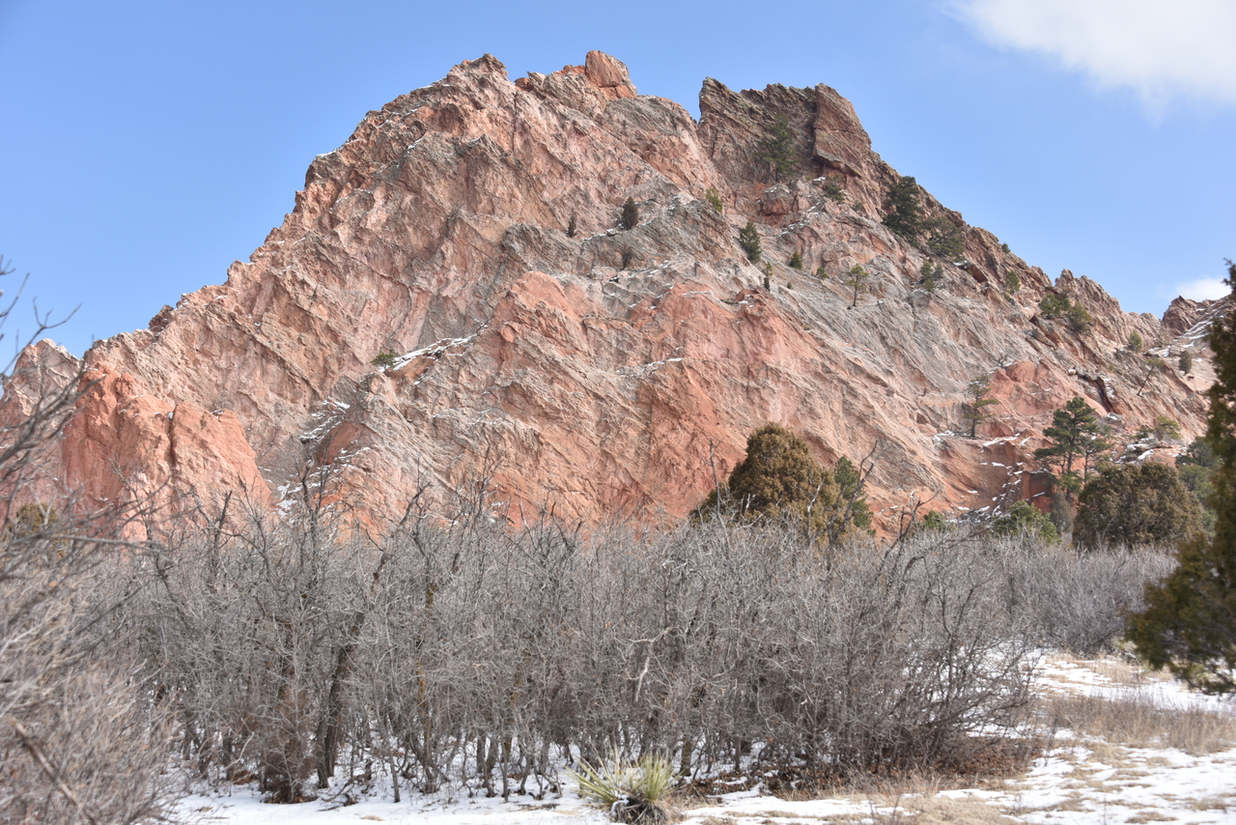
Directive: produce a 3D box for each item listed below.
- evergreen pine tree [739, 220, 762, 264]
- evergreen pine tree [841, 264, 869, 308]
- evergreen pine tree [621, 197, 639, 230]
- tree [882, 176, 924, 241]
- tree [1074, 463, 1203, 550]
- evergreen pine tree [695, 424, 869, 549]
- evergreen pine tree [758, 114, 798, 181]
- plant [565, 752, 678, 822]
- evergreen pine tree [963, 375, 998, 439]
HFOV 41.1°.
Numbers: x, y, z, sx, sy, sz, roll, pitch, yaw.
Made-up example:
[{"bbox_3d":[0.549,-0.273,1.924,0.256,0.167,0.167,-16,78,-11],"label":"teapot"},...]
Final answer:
[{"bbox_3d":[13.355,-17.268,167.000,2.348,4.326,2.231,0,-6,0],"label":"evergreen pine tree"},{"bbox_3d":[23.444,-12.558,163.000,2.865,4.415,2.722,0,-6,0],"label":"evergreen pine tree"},{"bbox_3d":[1.230,-20.226,168.000,1.968,3.363,1.870,0,-6,0],"label":"evergreen pine tree"},{"bbox_3d":[30.194,-21.684,175.000,4.511,6.800,4.286,0,-6,0],"label":"tree"},{"bbox_3d":[20.545,4.284,65.000,5.103,4.669,4.848,0,-6,0],"label":"tree"},{"bbox_3d":[5.494,3.142,55.000,5.671,5.440,4.820,0,-6,0],"label":"evergreen pine tree"},{"bbox_3d":[17.647,-29.269,182.000,4.478,7.287,4.254,0,-6,0],"label":"evergreen pine tree"},{"bbox_3d":[0.026,2.497,11.000,0.741,0.408,0.704,0,-6,0],"label":"plant"},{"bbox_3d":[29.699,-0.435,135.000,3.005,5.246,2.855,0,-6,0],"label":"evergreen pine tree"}]

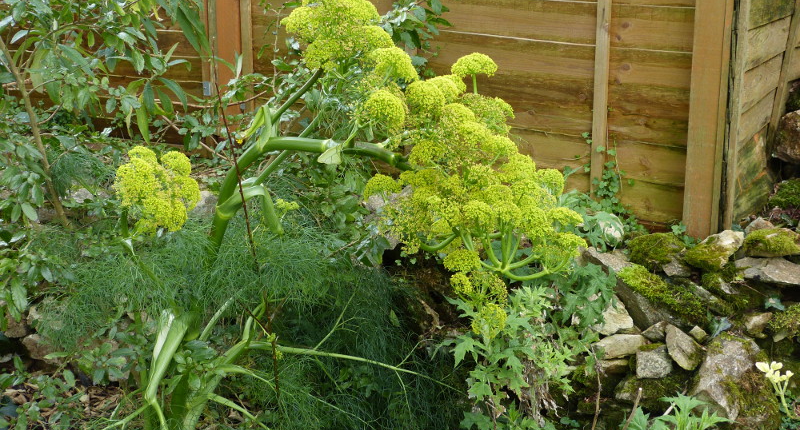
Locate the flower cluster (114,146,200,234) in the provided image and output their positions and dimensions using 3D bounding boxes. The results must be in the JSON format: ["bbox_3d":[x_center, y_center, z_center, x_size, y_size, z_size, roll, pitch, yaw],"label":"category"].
[{"bbox_3d":[-0.544,-0.057,2.800,0.190,0.190,0.170,-3,17,-11],"label":"flower cluster"}]

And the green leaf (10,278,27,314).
[{"bbox_3d":[-1.009,0.213,3.300,0.040,0.100,0.030,-17,17,-17],"label":"green leaf"}]

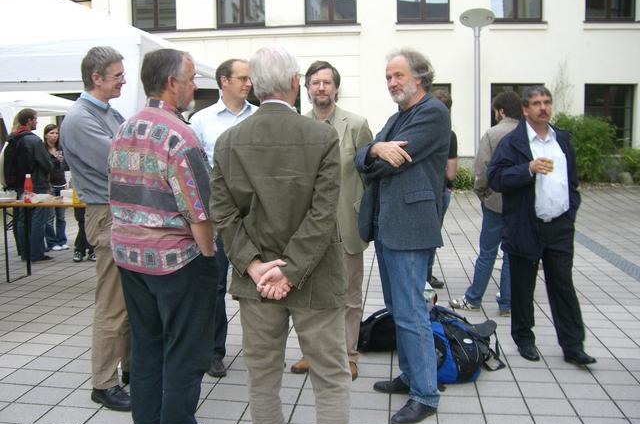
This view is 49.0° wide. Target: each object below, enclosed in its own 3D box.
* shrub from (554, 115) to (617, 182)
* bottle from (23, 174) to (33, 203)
[{"bbox_3d":[6.099,-1.487,16.200,1.550,1.600,1.400,0,6,0],"label":"shrub"},{"bbox_3d":[-2.768,-0.218,6.650,0.075,0.260,0.070,-1,7,-11],"label":"bottle"}]

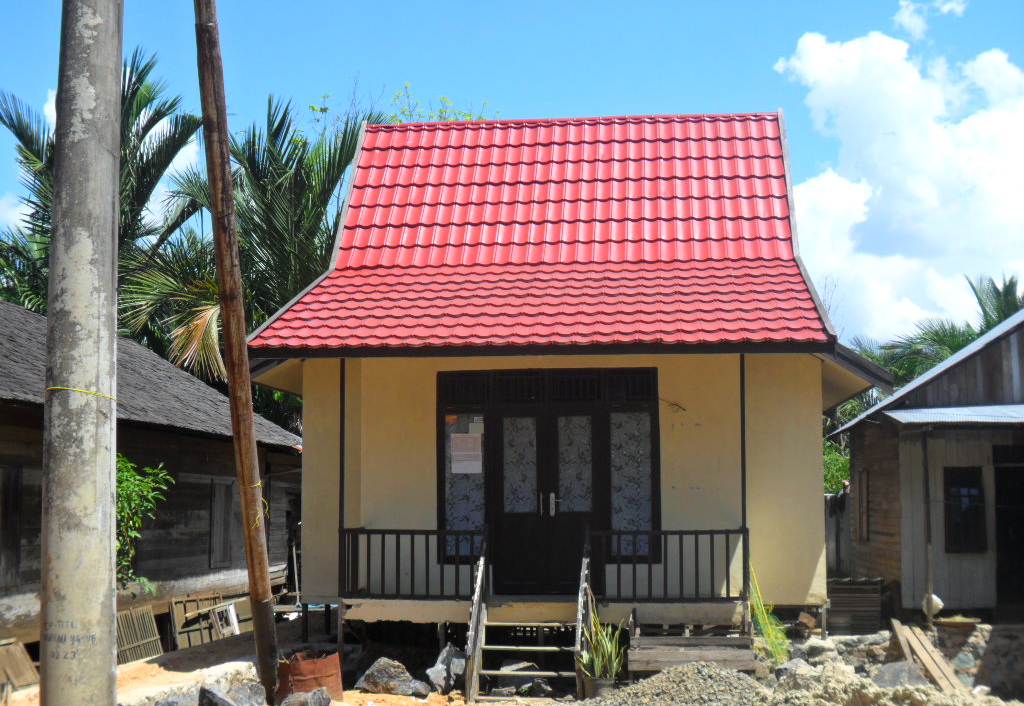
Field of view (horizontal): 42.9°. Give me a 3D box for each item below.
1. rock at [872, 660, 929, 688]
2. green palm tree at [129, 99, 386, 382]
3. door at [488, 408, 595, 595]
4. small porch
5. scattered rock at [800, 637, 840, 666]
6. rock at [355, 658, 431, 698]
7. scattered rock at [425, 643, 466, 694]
[{"bbox_3d":[3.612,2.979,12.100,0.480,0.270,0.400,-1,-6,6],"label":"rock"},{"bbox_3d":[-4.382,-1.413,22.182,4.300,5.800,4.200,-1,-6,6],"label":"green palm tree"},{"bbox_3d":[0.338,1.657,14.330,1.140,2.030,0.100,-1,-6,6],"label":"door"},{"bbox_3d":[0.333,2.323,13.670,4.180,0.970,1.120,-1,-6,6],"label":"small porch"},{"bbox_3d":[3.034,2.935,12.800,0.370,0.260,0.350,-1,-6,6],"label":"scattered rock"},{"bbox_3d":[-1.148,3.116,12.500,0.680,0.360,0.500,-1,-6,6],"label":"rock"},{"bbox_3d":[-0.646,3.066,12.650,0.380,0.460,0.380,-1,-6,6],"label":"scattered rock"}]

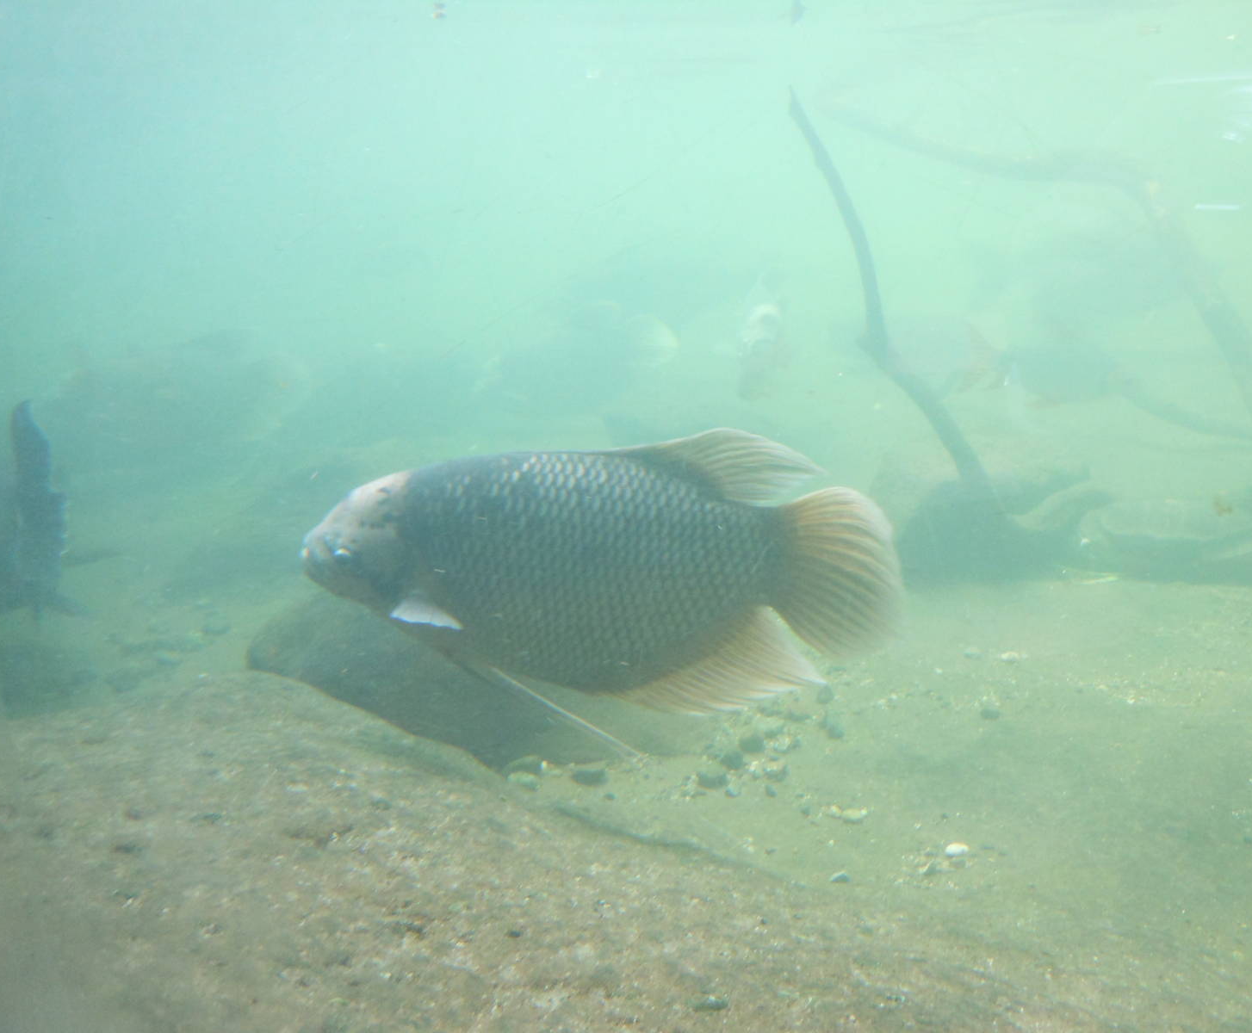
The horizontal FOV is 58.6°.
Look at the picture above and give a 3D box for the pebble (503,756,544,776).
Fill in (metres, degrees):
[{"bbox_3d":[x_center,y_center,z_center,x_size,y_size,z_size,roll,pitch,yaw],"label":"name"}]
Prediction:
[{"bbox_3d":[-0.128,0.311,1.390,0.050,0.024,0.036,0,6,0],"label":"pebble"}]

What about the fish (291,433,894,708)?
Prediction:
[{"bbox_3d":[-0.024,0.055,1.120,0.590,0.285,0.120,0,6,5],"label":"fish"}]

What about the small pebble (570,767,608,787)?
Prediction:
[{"bbox_3d":[-0.045,0.318,1.360,0.045,0.023,0.034,0,6,0],"label":"small pebble"}]

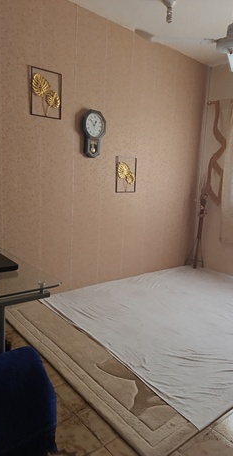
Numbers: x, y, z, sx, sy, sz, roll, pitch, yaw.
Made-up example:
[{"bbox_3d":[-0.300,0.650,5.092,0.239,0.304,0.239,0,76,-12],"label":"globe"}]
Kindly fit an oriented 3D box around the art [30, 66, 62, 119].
[{"bbox_3d":[-0.780,-1.487,3.384,0.365,0.492,0.035,-5,11,-39],"label":"art"}]

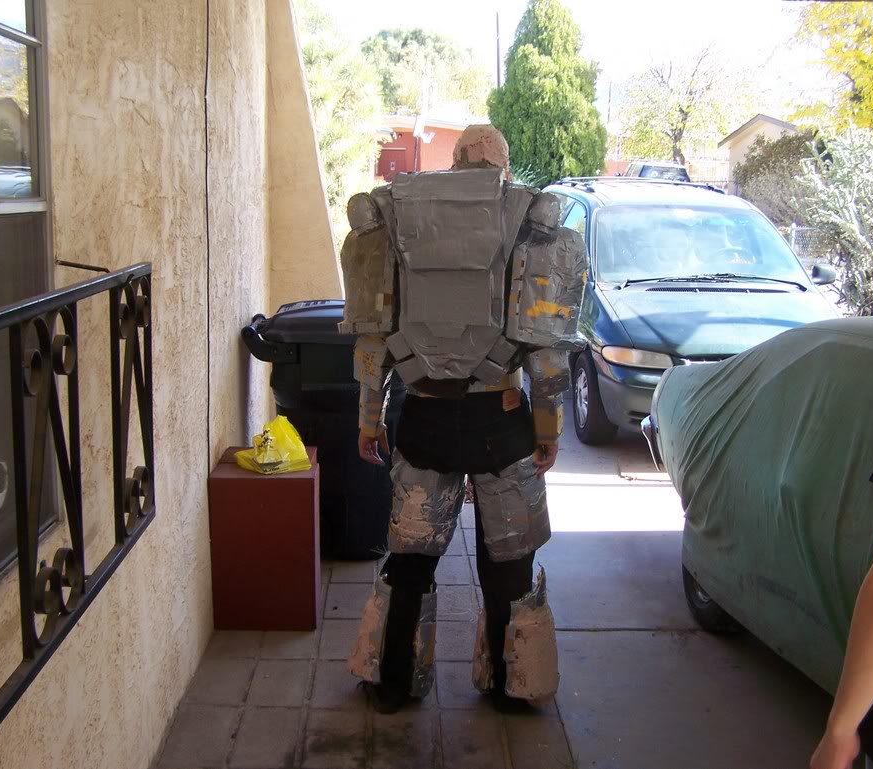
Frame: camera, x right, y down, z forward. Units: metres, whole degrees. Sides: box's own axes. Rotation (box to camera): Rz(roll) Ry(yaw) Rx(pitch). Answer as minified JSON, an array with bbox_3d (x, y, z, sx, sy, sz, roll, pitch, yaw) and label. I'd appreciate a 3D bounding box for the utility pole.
[{"bbox_3d":[3.057,-13.169,54.539,0.250,9.300,0.250,0,10,0],"label":"utility pole"}]

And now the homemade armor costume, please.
[{"bbox_3d":[0.089,0.138,3.579,0.760,1.860,0.520,1,10,7],"label":"homemade armor costume"}]

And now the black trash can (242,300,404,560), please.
[{"bbox_3d":[-0.500,0.201,5.316,0.800,1.130,0.680,0,10,-2],"label":"black trash can"}]

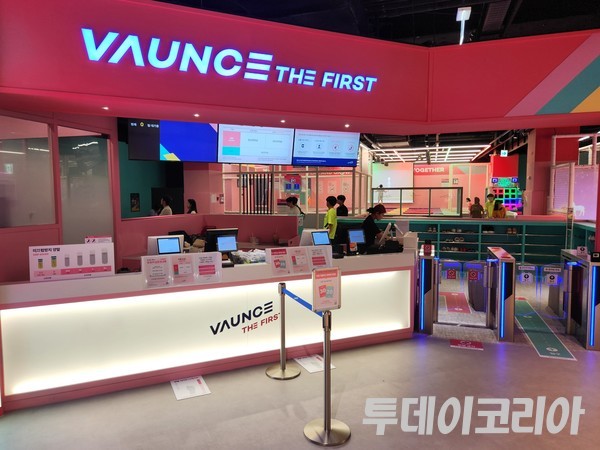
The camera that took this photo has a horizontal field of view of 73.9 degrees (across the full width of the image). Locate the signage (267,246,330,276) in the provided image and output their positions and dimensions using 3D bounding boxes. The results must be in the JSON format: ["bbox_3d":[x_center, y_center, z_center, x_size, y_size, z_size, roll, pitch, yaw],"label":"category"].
[{"bbox_3d":[0.000,0.399,4.378,0.740,0.300,0.060,-2,-14,-23],"label":"signage"}]

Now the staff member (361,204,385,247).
[{"bbox_3d":[1.018,0.578,5.550,0.450,1.680,0.460,0,4,8],"label":"staff member"}]

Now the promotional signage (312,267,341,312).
[{"bbox_3d":[0.203,0.482,2.931,0.228,0.315,0.025,-2,4,-24],"label":"promotional signage"}]

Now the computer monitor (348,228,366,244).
[{"bbox_3d":[0.721,0.148,5.000,0.230,0.180,0.040,-1,-16,-16],"label":"computer monitor"}]

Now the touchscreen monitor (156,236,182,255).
[{"bbox_3d":[-1.375,0.224,4.200,0.240,0.185,0.040,-2,-18,-27],"label":"touchscreen monitor"}]

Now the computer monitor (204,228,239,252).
[{"bbox_3d":[-0.900,0.196,4.600,0.370,0.310,0.160,-2,-6,-17],"label":"computer monitor"}]

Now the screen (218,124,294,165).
[{"bbox_3d":[-0.670,-1.280,6.167,1.216,0.690,0.070,-2,10,-24],"label":"screen"}]

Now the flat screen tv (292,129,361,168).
[{"bbox_3d":[0.444,-1.317,6.655,1.216,0.690,0.070,-2,10,-24],"label":"flat screen tv"}]

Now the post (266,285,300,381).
[{"bbox_3d":[-0.172,1.042,4.028,0.355,0.910,0.355,0,3,0],"label":"post"}]

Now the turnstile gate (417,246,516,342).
[{"bbox_3d":[2.315,0.904,5.652,1.120,1.020,1.200,1,4,19],"label":"turnstile gate"}]

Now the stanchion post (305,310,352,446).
[{"bbox_3d":[0.212,1.131,3.045,0.357,0.955,0.357,0,4,0],"label":"stanchion post"}]

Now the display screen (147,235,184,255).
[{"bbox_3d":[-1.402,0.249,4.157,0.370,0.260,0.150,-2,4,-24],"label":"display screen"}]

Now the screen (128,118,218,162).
[{"bbox_3d":[-1.783,-1.242,5.679,1.216,0.690,0.070,-2,10,-24],"label":"screen"}]

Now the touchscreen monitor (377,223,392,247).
[{"bbox_3d":[1.111,0.130,5.200,0.050,0.310,0.350,25,11,14],"label":"touchscreen monitor"}]

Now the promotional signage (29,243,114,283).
[{"bbox_3d":[-2.095,0.344,3.660,0.670,0.315,0.030,-2,2,-20],"label":"promotional signage"}]

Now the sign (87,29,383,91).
[{"bbox_3d":[-0.532,-1.804,4.497,3.400,0.320,0.080,-2,4,-24],"label":"sign"}]

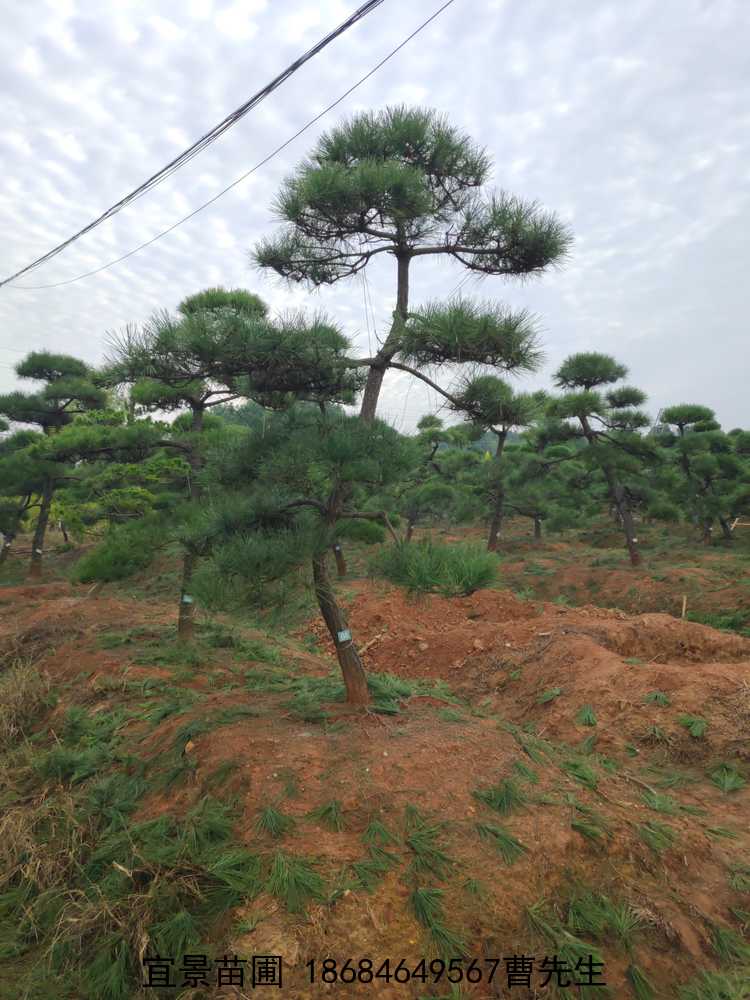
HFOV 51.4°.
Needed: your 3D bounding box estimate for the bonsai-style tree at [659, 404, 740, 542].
[{"bbox_3d":[6.719,-0.550,16.200,1.612,2.780,1.500,0,1,0],"label":"bonsai-style tree"}]

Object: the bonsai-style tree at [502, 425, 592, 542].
[{"bbox_3d":[3.428,-0.328,15.500,1.735,2.275,1.500,0,1,0],"label":"bonsai-style tree"}]

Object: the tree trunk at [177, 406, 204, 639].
[{"bbox_3d":[-1.514,0.185,6.400,0.230,1.904,0.200,0,1,0],"label":"tree trunk"}]

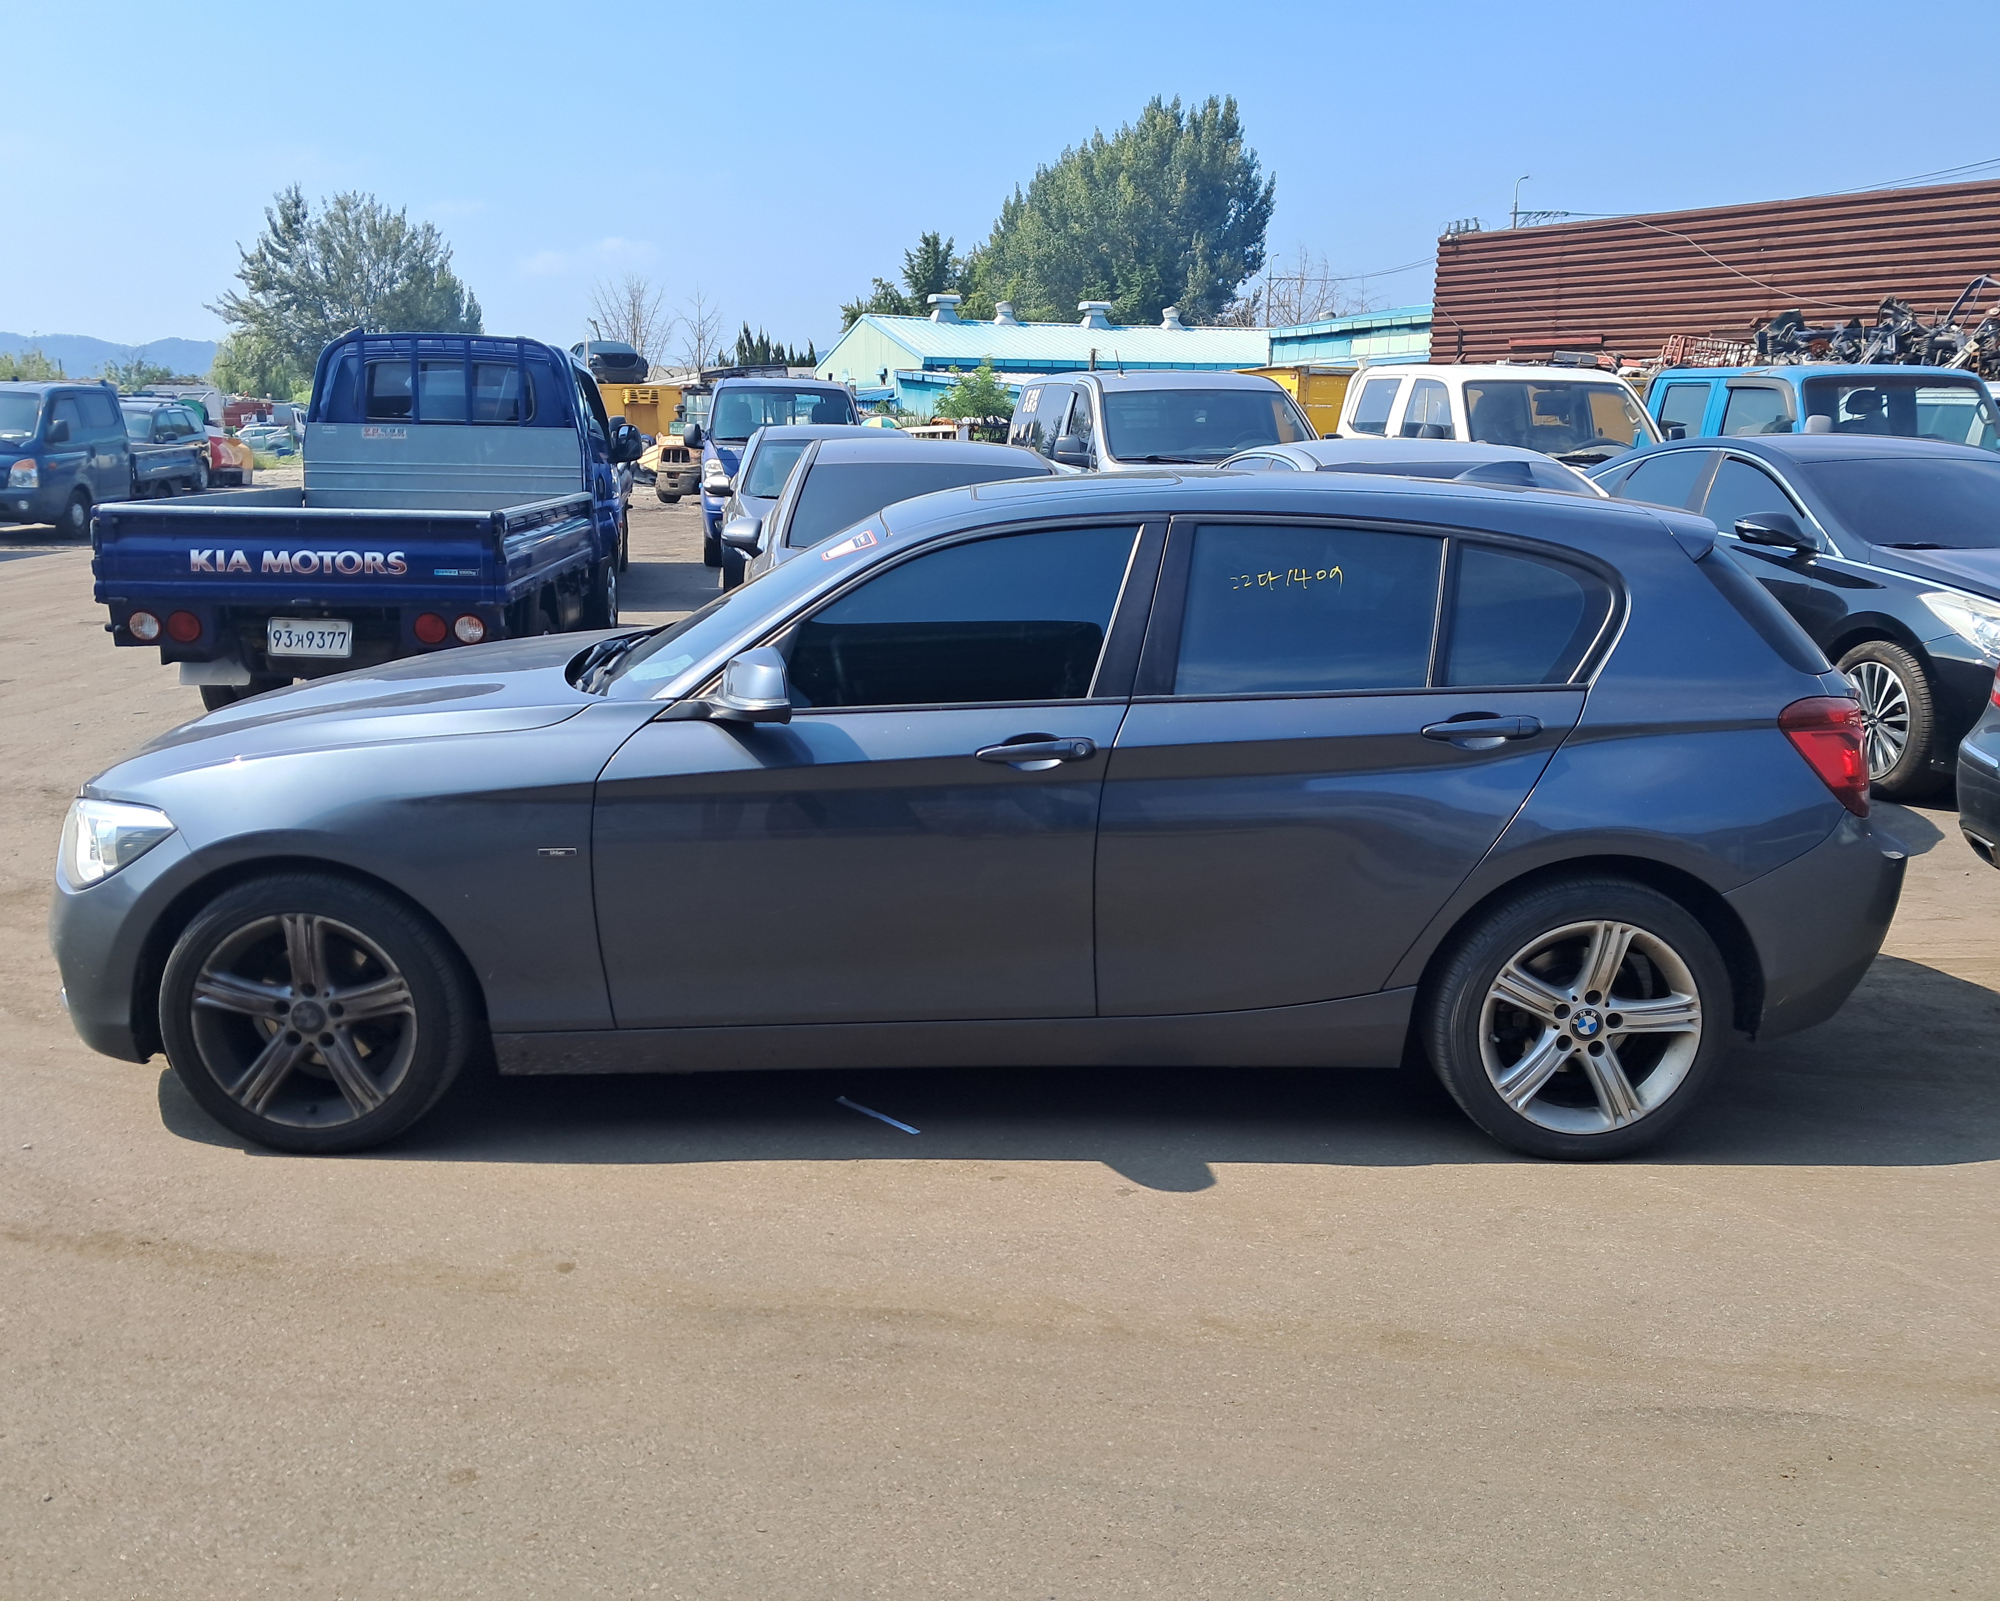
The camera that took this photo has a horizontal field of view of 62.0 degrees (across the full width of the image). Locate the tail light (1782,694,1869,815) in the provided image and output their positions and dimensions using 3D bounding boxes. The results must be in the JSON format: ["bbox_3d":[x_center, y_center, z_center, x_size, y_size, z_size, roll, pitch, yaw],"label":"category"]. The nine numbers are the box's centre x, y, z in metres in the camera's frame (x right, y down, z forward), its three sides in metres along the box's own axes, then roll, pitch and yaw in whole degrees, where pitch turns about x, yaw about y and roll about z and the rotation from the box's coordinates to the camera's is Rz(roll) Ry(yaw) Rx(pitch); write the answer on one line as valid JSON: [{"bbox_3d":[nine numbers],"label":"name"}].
[{"bbox_3d":[1.749,-0.096,3.557,0.270,0.270,0.270,0,13,-1],"label":"tail light"}]

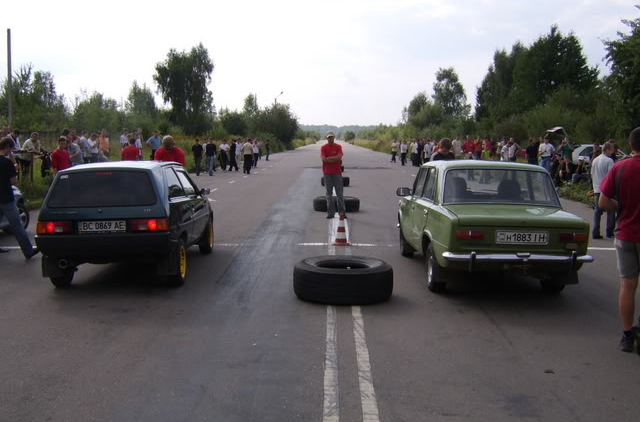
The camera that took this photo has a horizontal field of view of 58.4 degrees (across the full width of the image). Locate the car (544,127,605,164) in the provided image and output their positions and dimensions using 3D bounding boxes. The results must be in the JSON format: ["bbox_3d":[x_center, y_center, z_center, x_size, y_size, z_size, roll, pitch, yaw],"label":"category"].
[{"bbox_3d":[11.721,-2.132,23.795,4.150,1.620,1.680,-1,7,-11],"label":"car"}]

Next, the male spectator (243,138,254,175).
[{"bbox_3d":[-3.569,-2.692,28.606,0.520,1.740,0.340,1,7,6],"label":"male spectator"}]

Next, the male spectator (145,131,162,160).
[{"bbox_3d":[-7.126,-2.525,24.677,0.620,1.780,0.380,-4,8,-26],"label":"male spectator"}]

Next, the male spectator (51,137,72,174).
[{"bbox_3d":[-6.276,-0.909,14.000,0.500,1.720,0.330,-2,7,-18],"label":"male spectator"}]

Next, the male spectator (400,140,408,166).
[{"bbox_3d":[5.840,-3.980,39.606,0.500,1.730,0.340,3,8,24],"label":"male spectator"}]

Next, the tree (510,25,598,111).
[{"bbox_3d":[19.921,-9.969,48.685,7.400,11.220,7.400,0,7,0],"label":"tree"}]

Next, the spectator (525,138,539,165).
[{"bbox_3d":[8.304,-1.964,22.500,0.500,1.750,0.360,2,8,17],"label":"spectator"}]

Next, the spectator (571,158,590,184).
[{"bbox_3d":[8.720,-1.314,19.185,0.580,0.950,0.800,7,10,45],"label":"spectator"}]

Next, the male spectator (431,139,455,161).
[{"bbox_3d":[2.252,-0.479,10.600,0.500,1.700,0.330,1,7,3],"label":"male spectator"}]

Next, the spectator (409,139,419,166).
[{"bbox_3d":[6.200,-3.846,38.000,0.520,1.750,0.360,2,8,17],"label":"spectator"}]

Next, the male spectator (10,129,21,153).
[{"bbox_3d":[-9.764,-1.739,18.406,0.320,1.740,0.500,5,9,37],"label":"male spectator"}]

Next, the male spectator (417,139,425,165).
[{"bbox_3d":[6.285,-3.607,36.000,0.500,1.730,0.340,6,9,37],"label":"male spectator"}]

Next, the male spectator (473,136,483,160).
[{"bbox_3d":[6.433,-2.181,23.407,0.500,1.750,0.360,3,8,26],"label":"male spectator"}]

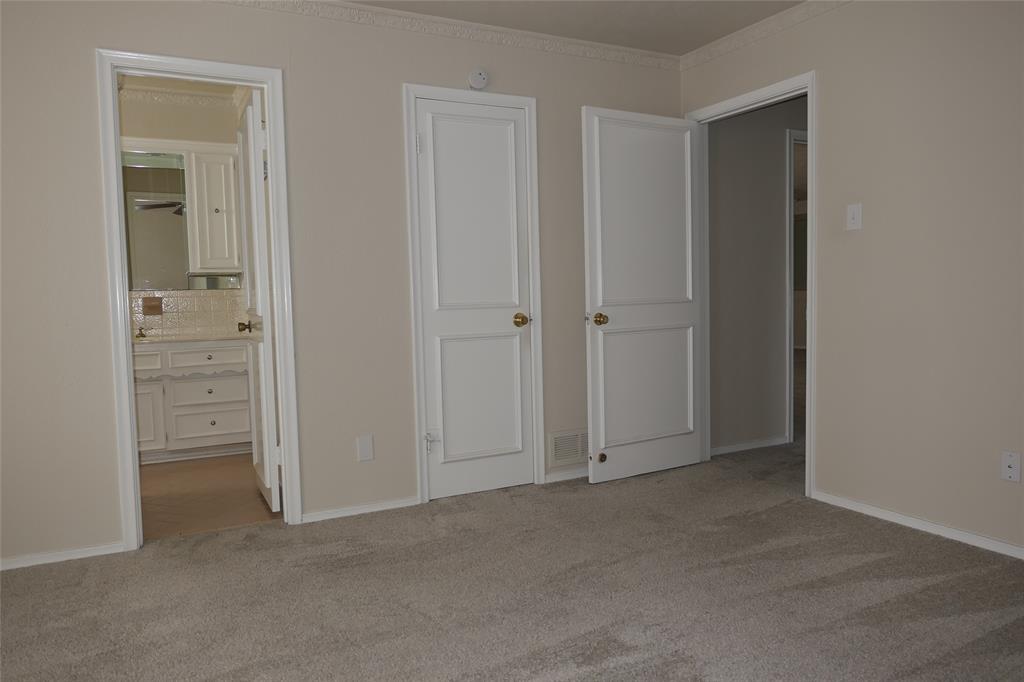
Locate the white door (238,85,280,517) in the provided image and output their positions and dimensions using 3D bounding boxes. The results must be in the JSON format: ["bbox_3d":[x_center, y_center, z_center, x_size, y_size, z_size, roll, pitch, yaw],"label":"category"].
[{"bbox_3d":[-1.302,-0.182,3.508,0.040,1.990,0.610,-3,4,-27],"label":"white door"}]

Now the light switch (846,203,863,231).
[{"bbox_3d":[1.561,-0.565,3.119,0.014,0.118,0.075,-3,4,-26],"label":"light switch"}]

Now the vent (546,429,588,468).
[{"bbox_3d":[0.370,0.601,3.868,0.350,0.200,0.014,-3,4,-26],"label":"vent"}]

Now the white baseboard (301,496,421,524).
[{"bbox_3d":[-0.731,0.829,3.342,0.569,0.045,0.014,-3,4,-26],"label":"white baseboard"}]

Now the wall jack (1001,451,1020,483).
[{"bbox_3d":[1.882,0.475,2.578,0.009,0.116,0.070,-3,4,-26],"label":"wall jack"}]

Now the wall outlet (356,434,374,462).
[{"bbox_3d":[-0.713,0.524,3.339,0.074,0.122,0.009,-3,4,-26],"label":"wall outlet"}]

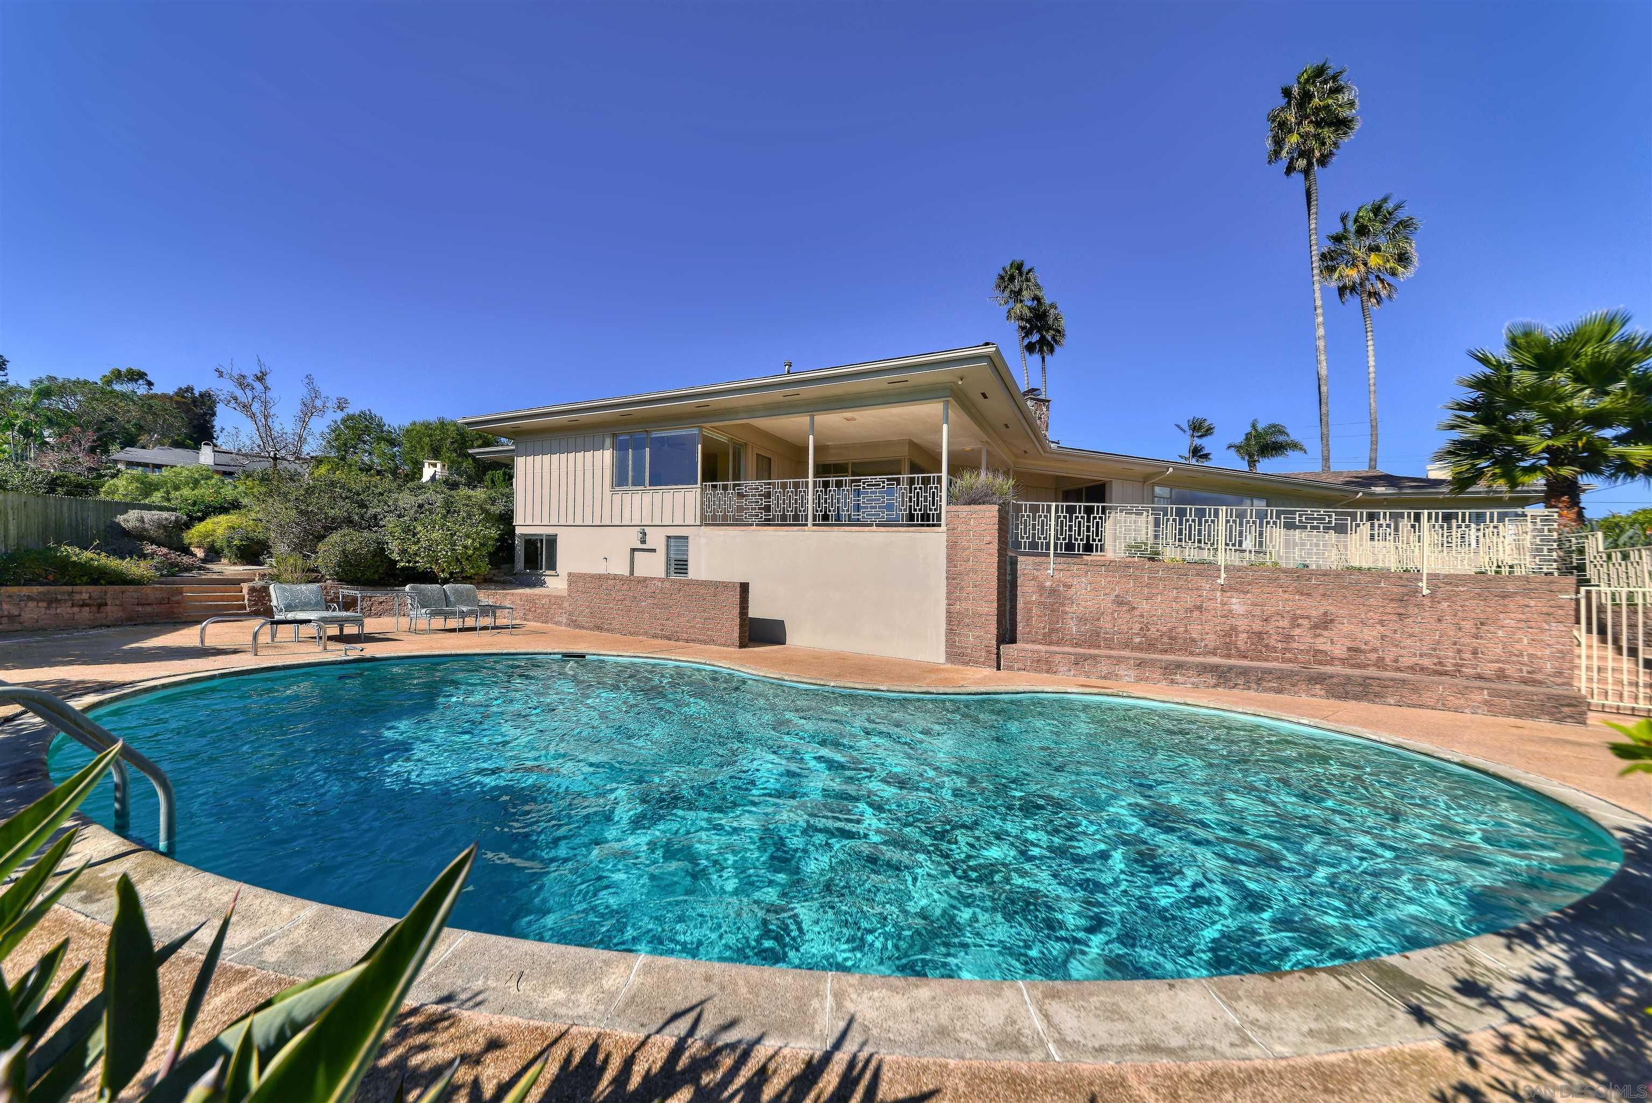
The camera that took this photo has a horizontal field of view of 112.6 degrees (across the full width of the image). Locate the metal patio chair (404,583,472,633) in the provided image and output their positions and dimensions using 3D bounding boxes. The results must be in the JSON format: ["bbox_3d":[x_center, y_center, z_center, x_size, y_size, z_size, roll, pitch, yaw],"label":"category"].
[{"bbox_3d":[-7.877,1.137,11.150,0.850,0.950,0.740,1,2,30],"label":"metal patio chair"}]

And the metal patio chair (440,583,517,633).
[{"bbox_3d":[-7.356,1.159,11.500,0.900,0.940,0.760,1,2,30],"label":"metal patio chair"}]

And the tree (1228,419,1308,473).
[{"bbox_3d":[29.605,-5.246,37.000,4.200,7.200,4.200,2,2,39],"label":"tree"}]

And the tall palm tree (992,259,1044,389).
[{"bbox_3d":[14.613,-12.156,42.000,3.600,19.800,3.500,1,2,19],"label":"tall palm tree"}]

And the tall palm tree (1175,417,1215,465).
[{"bbox_3d":[32.221,-6.806,48.000,3.000,9.600,3.000,2,2,34],"label":"tall palm tree"}]

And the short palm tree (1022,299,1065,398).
[{"bbox_3d":[16.631,-10.778,42.000,3.200,17.000,3.200,1,2,22],"label":"short palm tree"}]

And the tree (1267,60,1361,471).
[{"bbox_3d":[24.388,-12.793,27.500,3.600,23.300,3.600,2,2,42],"label":"tree"}]

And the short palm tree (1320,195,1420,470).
[{"bbox_3d":[27.159,-9.442,27.500,3.600,16.500,3.600,2,2,45],"label":"short palm tree"}]

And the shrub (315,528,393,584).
[{"bbox_3d":[-11.647,0.127,13.600,1.480,1.360,1.400,-1,2,-41],"label":"shrub"}]

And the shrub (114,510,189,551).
[{"bbox_3d":[-19.588,-0.619,16.000,1.350,1.200,1.450,2,2,39],"label":"shrub"}]

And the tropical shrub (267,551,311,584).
[{"bbox_3d":[-12.784,0.384,13.100,0.780,0.800,0.750,-1,2,-44],"label":"tropical shrub"}]

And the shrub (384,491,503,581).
[{"bbox_3d":[-9.571,-0.388,13.800,2.500,2.200,2.300,-1,2,-35],"label":"shrub"}]

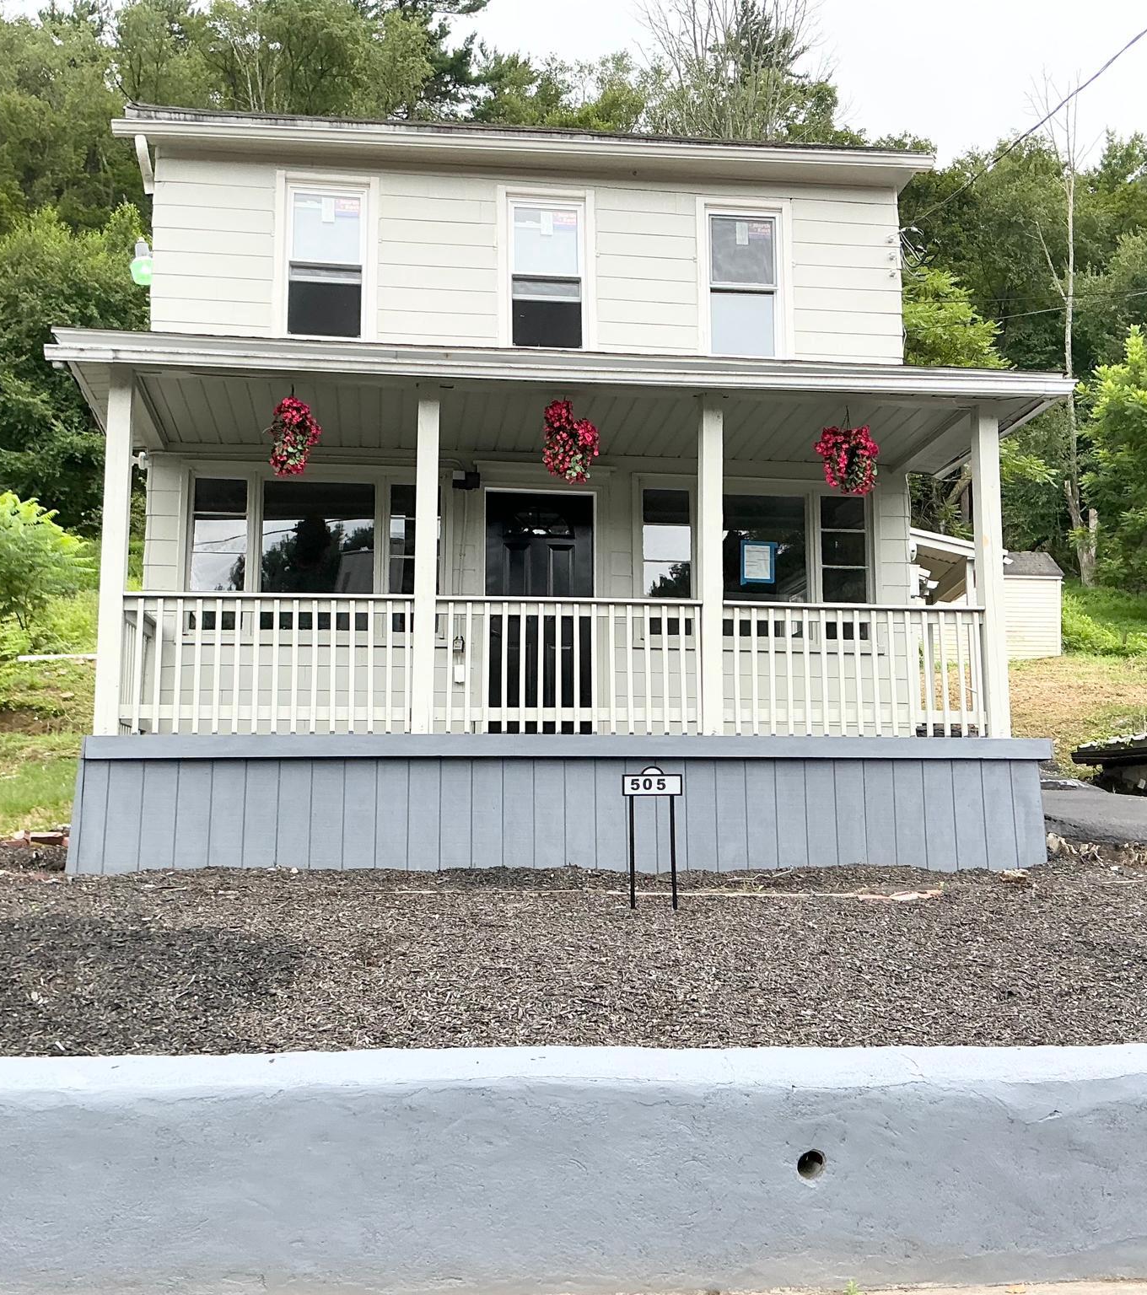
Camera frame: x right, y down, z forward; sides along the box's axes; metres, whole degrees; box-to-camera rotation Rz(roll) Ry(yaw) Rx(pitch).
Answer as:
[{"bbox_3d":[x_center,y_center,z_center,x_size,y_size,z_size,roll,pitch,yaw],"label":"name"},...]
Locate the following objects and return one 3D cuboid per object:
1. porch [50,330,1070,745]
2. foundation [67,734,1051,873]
[{"bbox_3d":[-0.067,-0.689,10.044,6.777,2.788,2.171,1,-8,-7],"label":"porch"},{"bbox_3d":[-0.018,1.141,10.013,6.464,0.879,1.768,1,-8,-7],"label":"foundation"}]

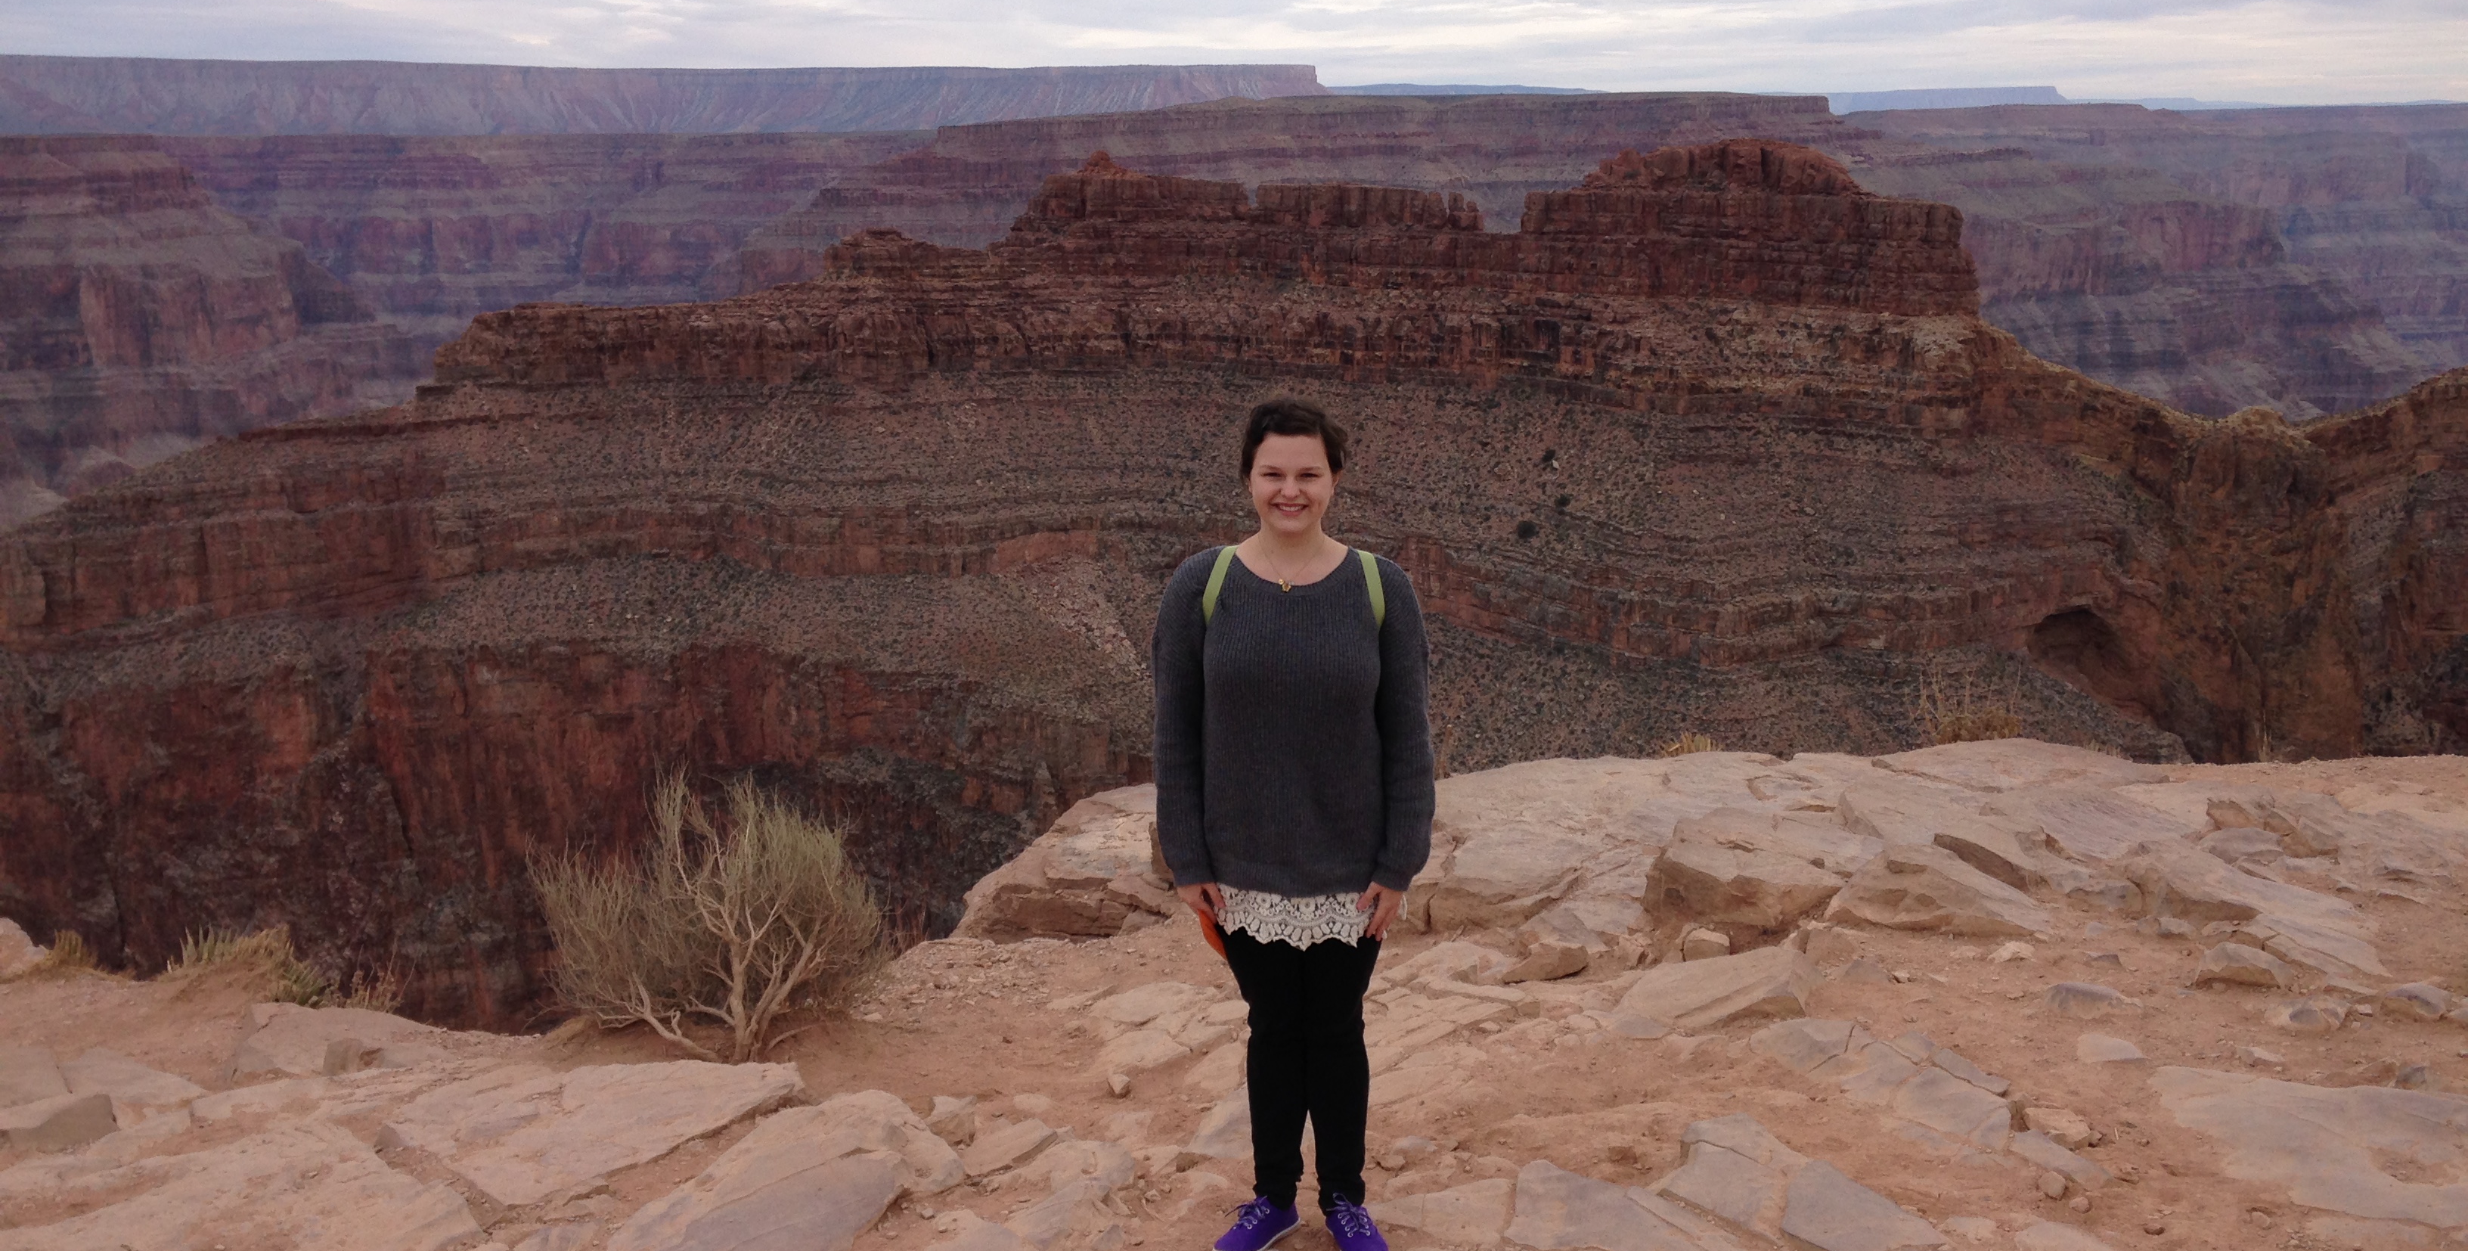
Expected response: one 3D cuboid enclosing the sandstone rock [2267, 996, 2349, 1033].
[{"bbox_3d":[2.648,0.960,5.803,0.166,0.051,0.117,-1,12,-4],"label":"sandstone rock"}]

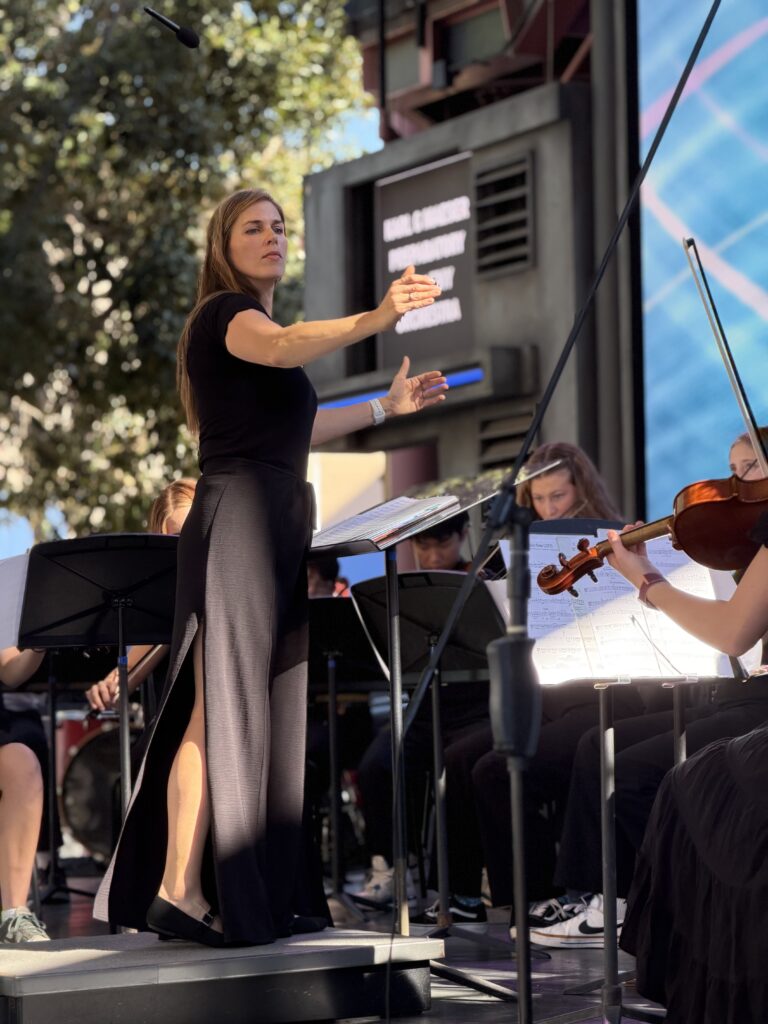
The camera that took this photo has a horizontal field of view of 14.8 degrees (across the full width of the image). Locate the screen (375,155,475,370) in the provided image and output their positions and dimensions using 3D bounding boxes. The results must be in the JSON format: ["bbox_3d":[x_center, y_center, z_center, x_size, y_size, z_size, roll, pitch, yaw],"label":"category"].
[{"bbox_3d":[0.210,-1.255,15.000,0.100,0.968,0.915,1,-4,-29],"label":"screen"}]

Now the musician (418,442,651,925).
[{"bbox_3d":[0.360,0.504,8.350,0.520,1.340,0.750,-4,-4,40],"label":"musician"}]

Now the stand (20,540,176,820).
[{"bbox_3d":[-0.676,0.618,7.650,0.510,1.080,0.460,0,-3,-18],"label":"stand"}]

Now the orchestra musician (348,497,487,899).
[{"bbox_3d":[0.100,0.615,9.250,0.500,1.230,0.750,-3,-4,30],"label":"orchestra musician"}]

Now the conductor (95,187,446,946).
[{"bbox_3d":[-0.247,0.119,6.450,0.740,1.630,0.500,-2,-3,12],"label":"conductor"}]

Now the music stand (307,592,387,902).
[{"bbox_3d":[-0.152,0.747,9.100,0.510,0.960,0.450,-2,-3,12],"label":"music stand"}]

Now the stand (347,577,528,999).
[{"bbox_3d":[0.145,0.648,7.600,0.510,0.980,0.470,-4,-4,40],"label":"stand"}]

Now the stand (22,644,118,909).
[{"bbox_3d":[-1.143,0.808,10.200,0.510,1.000,0.450,-1,-3,-6],"label":"stand"}]

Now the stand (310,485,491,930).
[{"bbox_3d":[0.031,0.523,6.750,0.480,1.140,0.510,0,-4,-27],"label":"stand"}]

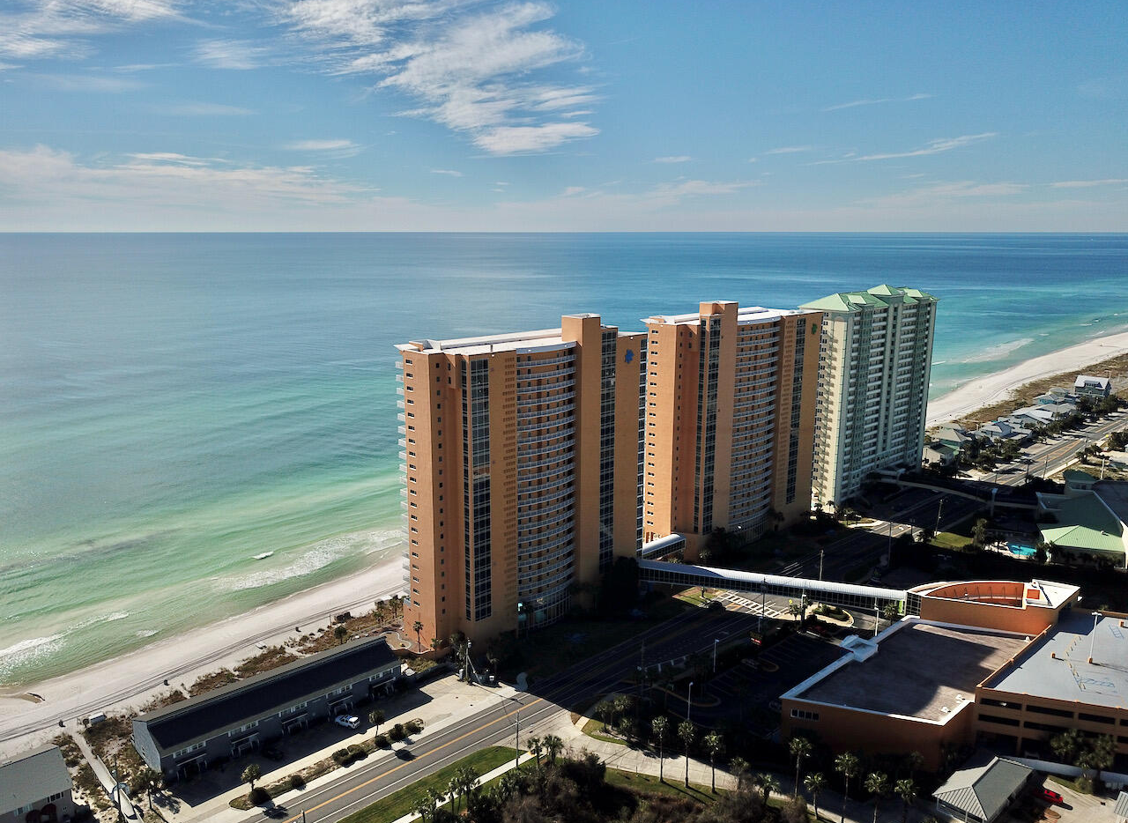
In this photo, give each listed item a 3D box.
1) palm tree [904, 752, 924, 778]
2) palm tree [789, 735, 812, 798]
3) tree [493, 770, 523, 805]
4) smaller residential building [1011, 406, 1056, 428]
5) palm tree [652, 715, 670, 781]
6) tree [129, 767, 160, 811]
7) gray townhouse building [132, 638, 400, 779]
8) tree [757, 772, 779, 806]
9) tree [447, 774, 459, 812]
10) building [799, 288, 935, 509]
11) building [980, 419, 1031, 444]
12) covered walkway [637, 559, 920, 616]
[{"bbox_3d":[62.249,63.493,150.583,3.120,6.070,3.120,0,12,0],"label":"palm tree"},{"bbox_3d":[40.026,61.391,144.326,4.010,12.830,4.010,0,12,0],"label":"palm tree"},{"bbox_3d":[-9.760,64.507,144.075,5.070,6.840,5.070,0,12,0],"label":"tree"},{"bbox_3d":[232.927,4.134,419.732,13.500,7.800,15.500,-11,16,-41],"label":"smaller residential building"},{"bbox_3d":[17.840,61.450,153.860,3.068,12.847,3.068,0,12,0],"label":"palm tree"},{"bbox_3d":[-70.432,64.245,143.789,5.350,7.480,5.350,0,12,0],"label":"tree"},{"bbox_3d":[-59.592,58.943,175.265,50.800,8.700,14.300,-11,16,-42],"label":"gray townhouse building"},{"bbox_3d":[35.547,65.973,147.897,3.524,6.526,3.524,0,12,0],"label":"tree"},{"bbox_3d":[-19.210,65.996,145.795,2.607,7.369,2.607,0,12,0],"label":"tree"},{"bbox_3d":[116.635,-9.480,327.970,70.500,77.916,20.500,-11,17,-42],"label":"building"},{"bbox_3d":[211.500,9.731,405.719,14.000,7.500,18.000,-11,16,-41],"label":"building"},{"bbox_3d":[53.570,44.730,218.640,69.150,4.900,4.300,4,13,17],"label":"covered walkway"}]

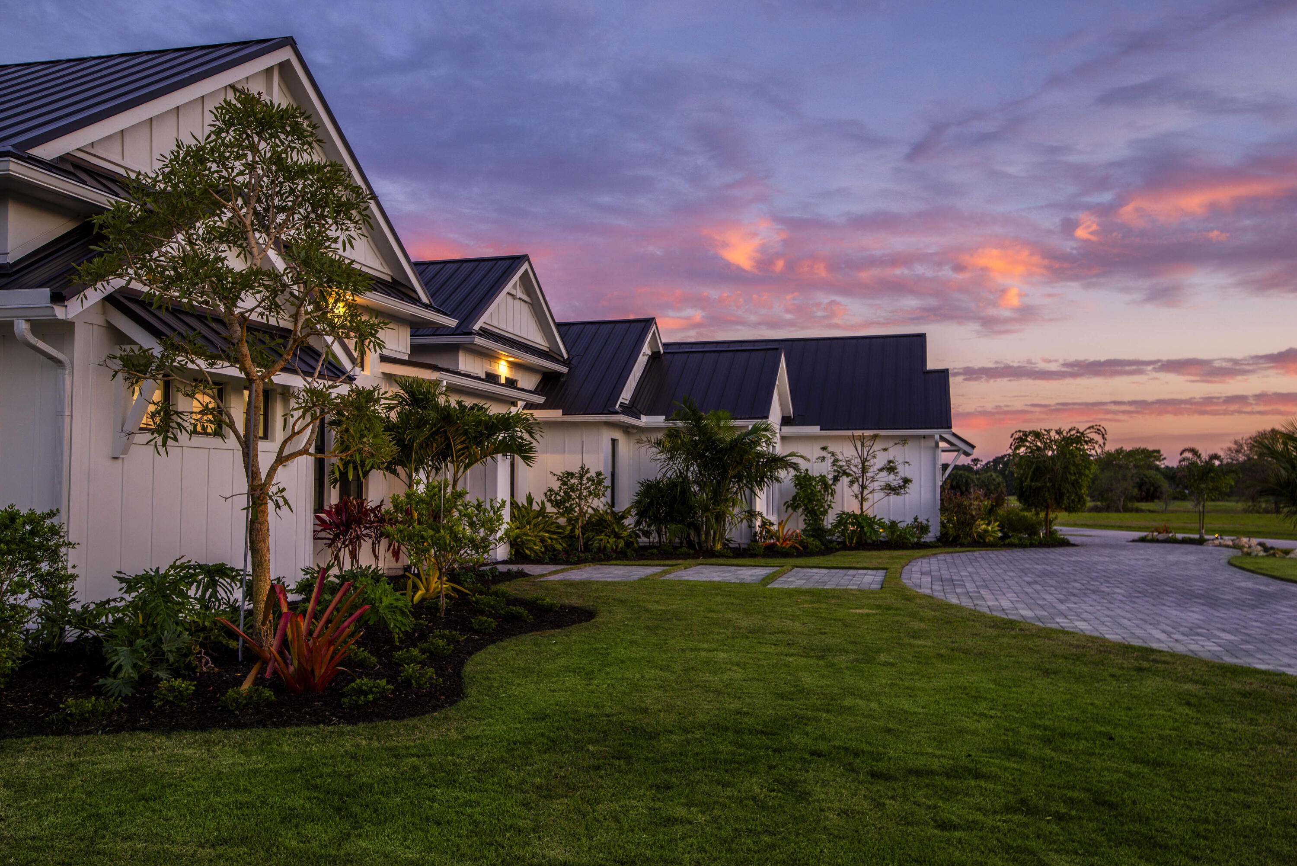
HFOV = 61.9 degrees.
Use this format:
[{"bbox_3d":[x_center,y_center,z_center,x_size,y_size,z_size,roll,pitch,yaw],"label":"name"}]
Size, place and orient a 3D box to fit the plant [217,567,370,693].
[{"bbox_3d":[-2.340,1.295,7.120,0.990,0.820,0.930,0,-3,0],"label":"plant"}]

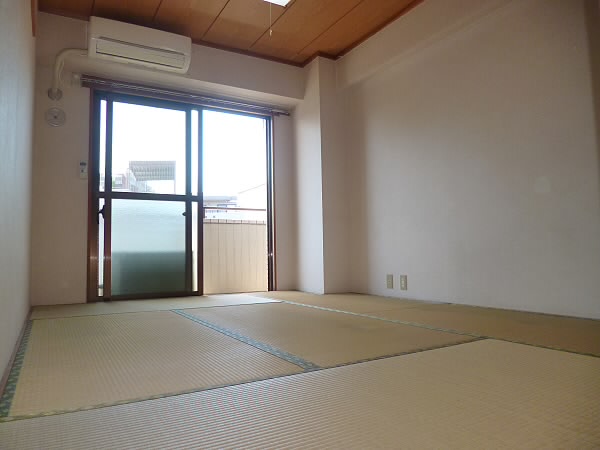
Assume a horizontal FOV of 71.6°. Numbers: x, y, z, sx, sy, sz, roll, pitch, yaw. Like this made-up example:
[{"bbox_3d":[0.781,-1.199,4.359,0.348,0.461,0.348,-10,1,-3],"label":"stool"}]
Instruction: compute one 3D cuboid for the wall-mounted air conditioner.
[{"bbox_3d":[-1.334,-1.492,3.513,0.785,0.265,0.205,1,-4,-28],"label":"wall-mounted air conditioner"}]

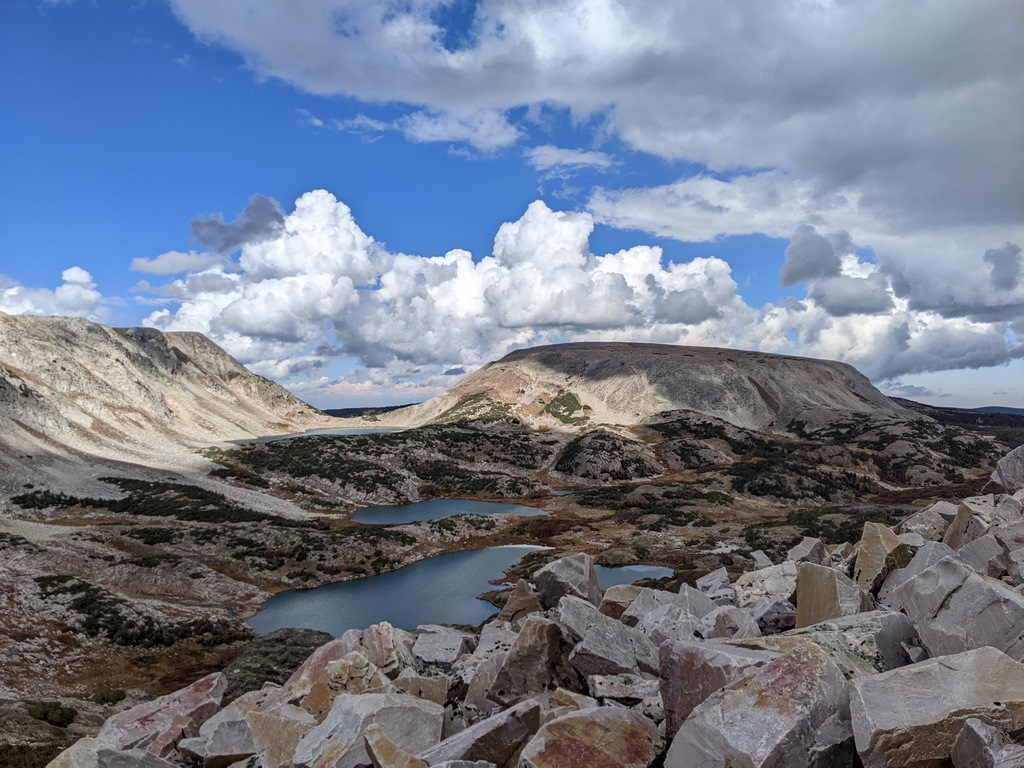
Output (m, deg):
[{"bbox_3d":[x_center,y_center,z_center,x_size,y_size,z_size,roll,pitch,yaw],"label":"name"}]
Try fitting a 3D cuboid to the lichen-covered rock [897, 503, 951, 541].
[{"bbox_3d":[5.074,1.712,9.800,0.660,0.420,0.500,-1,-2,25],"label":"lichen-covered rock"}]

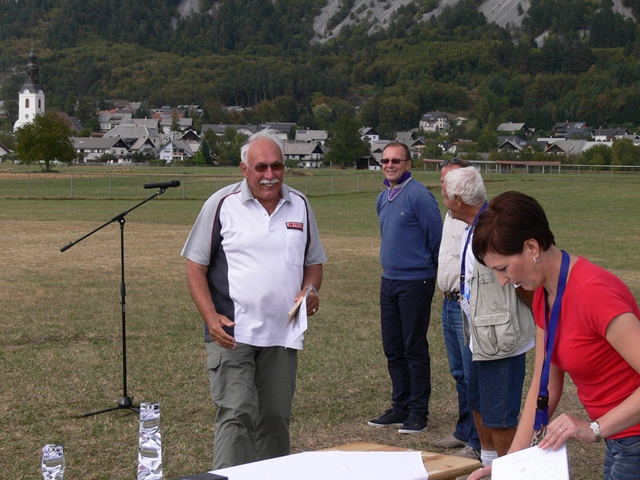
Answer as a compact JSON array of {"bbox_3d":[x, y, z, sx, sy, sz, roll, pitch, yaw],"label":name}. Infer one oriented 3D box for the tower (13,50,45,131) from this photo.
[{"bbox_3d":[-104.557,-51.008,490.000,7.400,36.800,7.400,1,4,19],"label":"tower"}]

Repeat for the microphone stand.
[{"bbox_3d":[-1.338,0.395,8.939,0.760,1.520,0.580,0,3,0],"label":"microphone stand"}]

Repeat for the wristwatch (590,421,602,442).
[{"bbox_3d":[0.697,0.482,3.403,0.028,0.056,0.048,-21,-40,-1],"label":"wristwatch"}]

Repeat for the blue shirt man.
[{"bbox_3d":[0.545,0.280,8.601,0.530,1.790,0.380,3,4,40],"label":"blue shirt man"}]

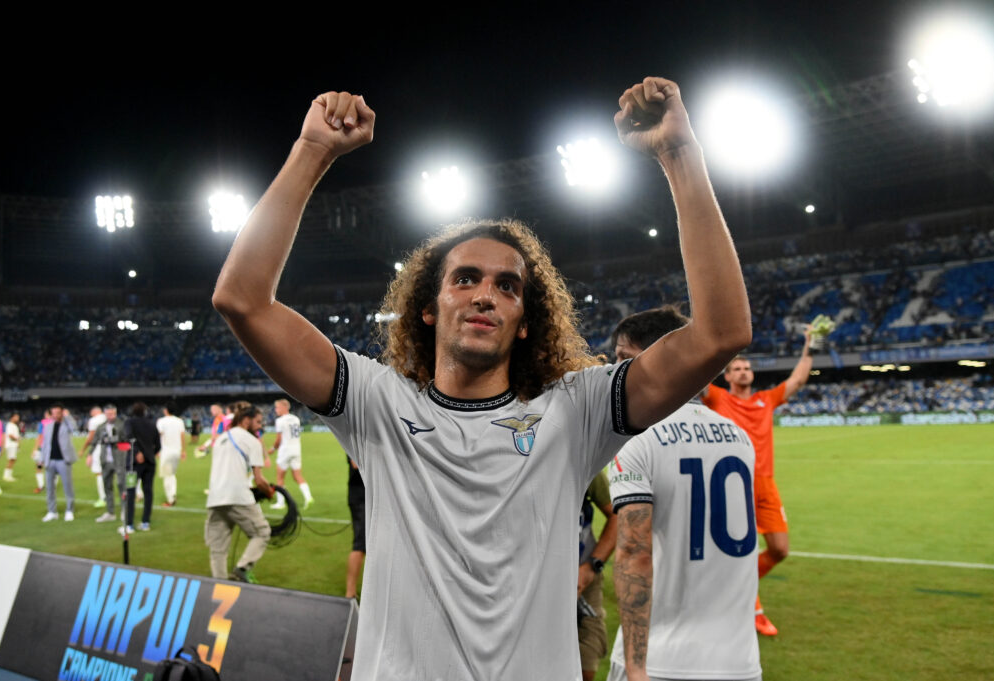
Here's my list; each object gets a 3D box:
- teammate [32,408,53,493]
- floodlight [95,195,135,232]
[{"bbox_3d":[-10.241,2.521,15.582,0.550,1.800,0.520,-1,-7,-6],"label":"teammate"},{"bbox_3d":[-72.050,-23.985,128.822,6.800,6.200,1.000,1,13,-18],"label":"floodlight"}]

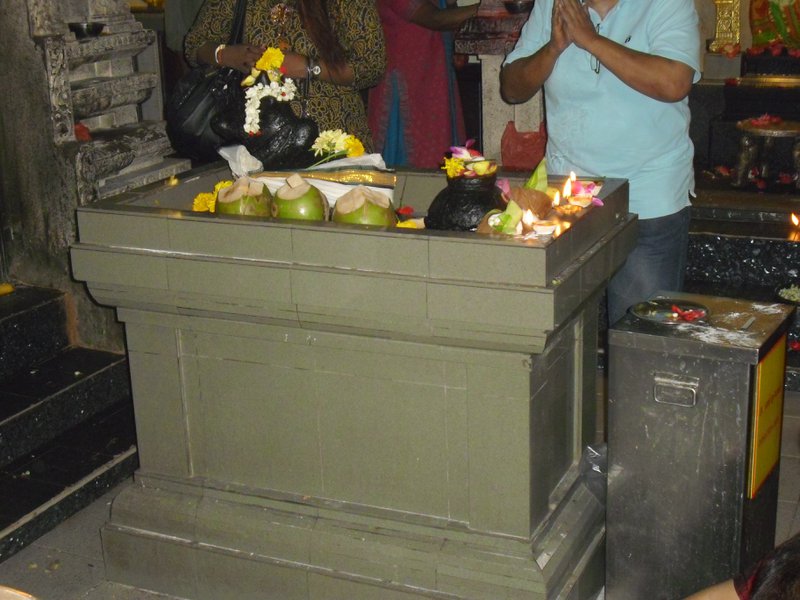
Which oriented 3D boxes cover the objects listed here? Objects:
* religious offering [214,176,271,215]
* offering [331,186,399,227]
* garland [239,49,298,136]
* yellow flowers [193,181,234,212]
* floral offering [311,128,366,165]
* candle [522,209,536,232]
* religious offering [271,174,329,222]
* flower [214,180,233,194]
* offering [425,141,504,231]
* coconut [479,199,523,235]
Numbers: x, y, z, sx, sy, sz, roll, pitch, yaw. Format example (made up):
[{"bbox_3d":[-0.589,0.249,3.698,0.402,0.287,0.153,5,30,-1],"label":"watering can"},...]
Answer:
[{"bbox_3d":[-0.350,-0.201,2.848,0.128,0.138,0.128,-2,17,0],"label":"religious offering"},{"bbox_3d":[-0.073,-0.166,2.723,0.136,0.137,0.136,-2,17,0],"label":"offering"},{"bbox_3d":[-0.311,-0.496,3.011,0.130,0.205,0.120,-2,17,0],"label":"garland"},{"bbox_3d":[-0.441,-0.239,2.997,0.088,0.067,0.070,6,19,24],"label":"yellow flowers"},{"bbox_3d":[-0.148,-0.368,2.998,0.125,0.085,0.100,-2,17,0],"label":"floral offering"},{"bbox_3d":[0.256,-0.154,2.512,0.028,0.049,0.028,-2,17,0],"label":"candle"},{"bbox_3d":[-0.222,-0.191,2.785,0.126,0.144,0.126,-2,17,0],"label":"religious offering"},{"bbox_3d":[-0.407,-0.249,2.929,0.050,0.043,0.045,-2,17,0],"label":"flower"},{"bbox_3d":[0.134,-0.205,2.640,0.168,0.240,0.168,-2,17,0],"label":"offering"},{"bbox_3d":[0.197,-0.148,2.577,0.100,0.089,0.095,-2,17,0],"label":"coconut"}]

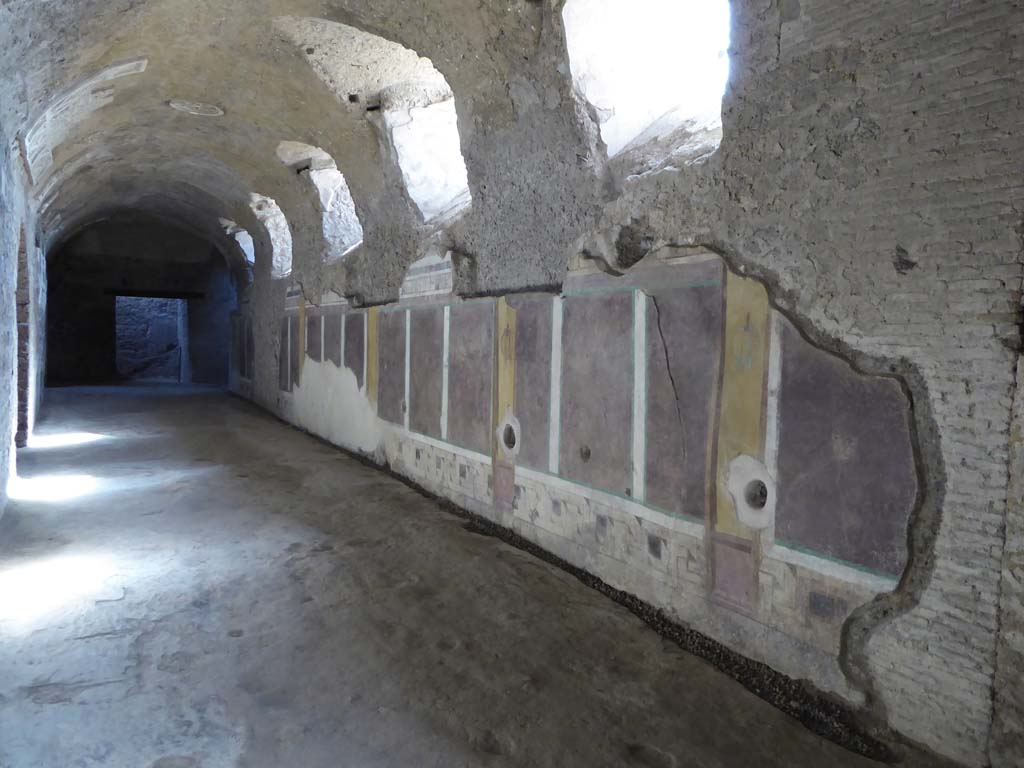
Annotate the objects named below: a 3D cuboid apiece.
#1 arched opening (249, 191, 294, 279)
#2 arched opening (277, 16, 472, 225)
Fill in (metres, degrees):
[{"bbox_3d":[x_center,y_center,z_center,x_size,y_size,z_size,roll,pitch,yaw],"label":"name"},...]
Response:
[{"bbox_3d":[-3.776,-2.372,11.282,0.740,1.180,1.470,0,3,-30],"label":"arched opening"},{"bbox_3d":[-1.093,-2.206,6.067,1.370,1.520,1.590,0,3,-30],"label":"arched opening"}]

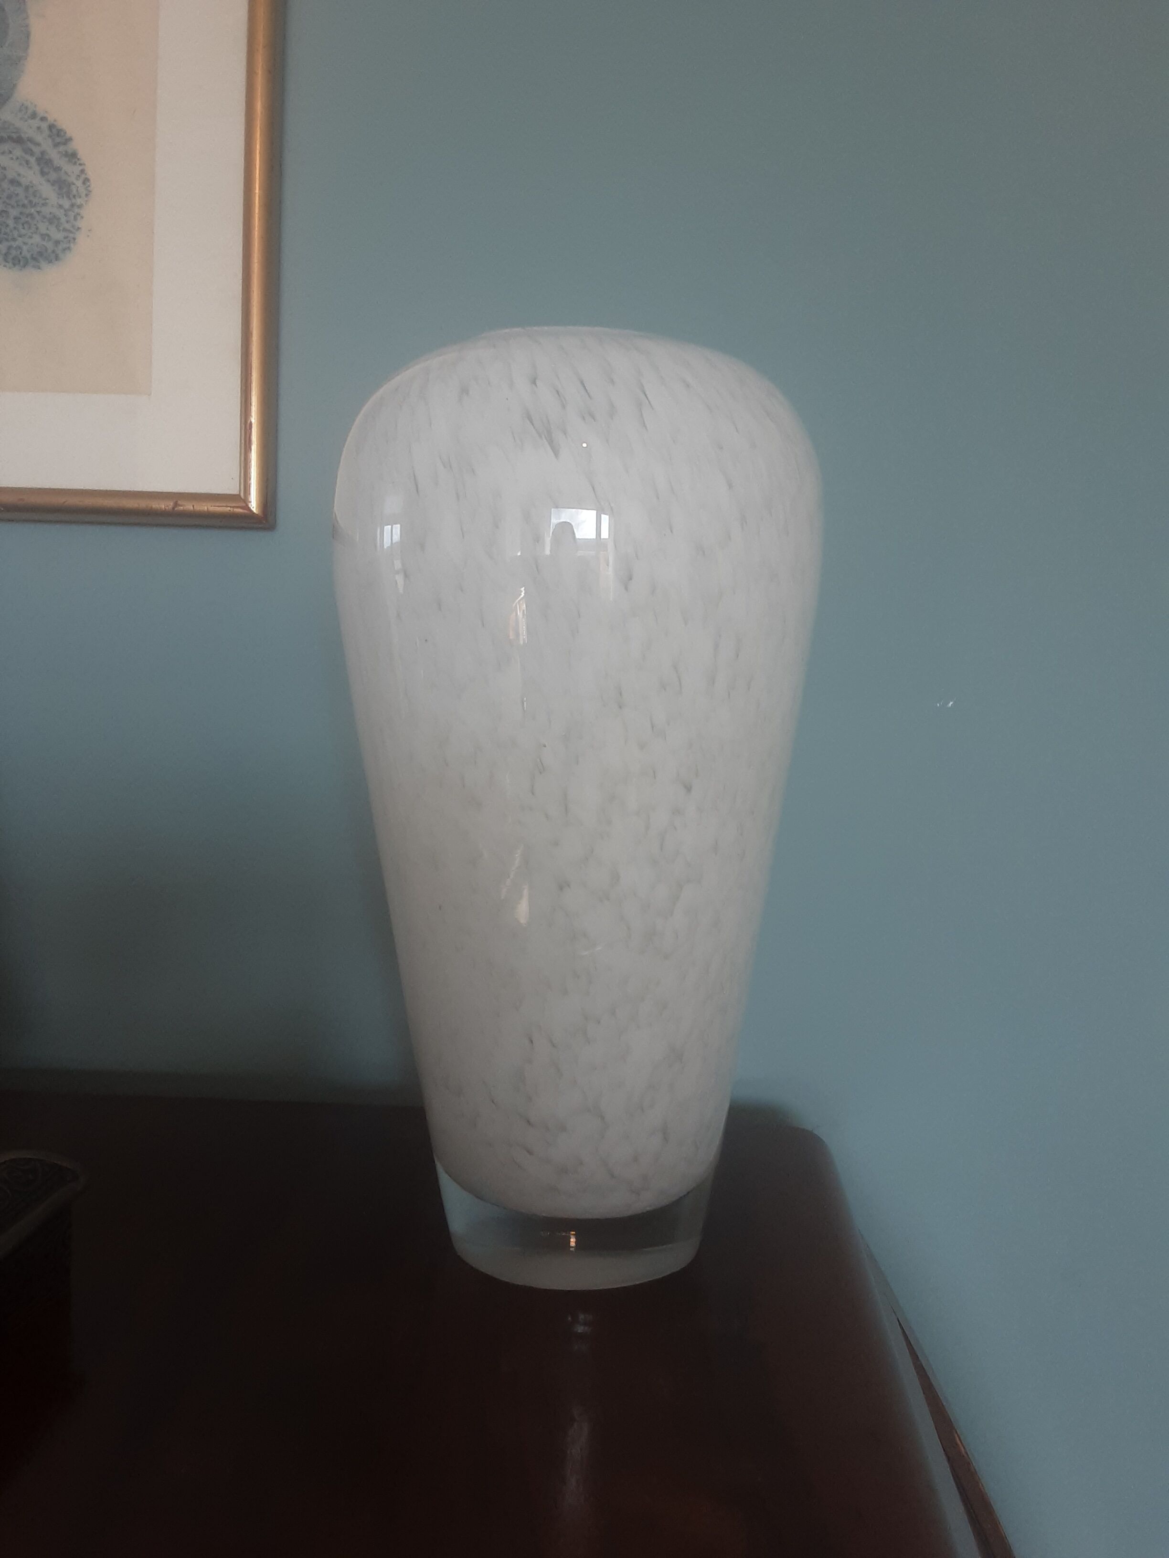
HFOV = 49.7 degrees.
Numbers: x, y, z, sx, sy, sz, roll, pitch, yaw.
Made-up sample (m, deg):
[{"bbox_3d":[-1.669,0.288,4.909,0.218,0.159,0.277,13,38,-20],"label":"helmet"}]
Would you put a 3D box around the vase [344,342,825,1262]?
[{"bbox_3d":[-0.004,0.009,0.507,0.193,0.355,0.193,1,1,0],"label":"vase"}]

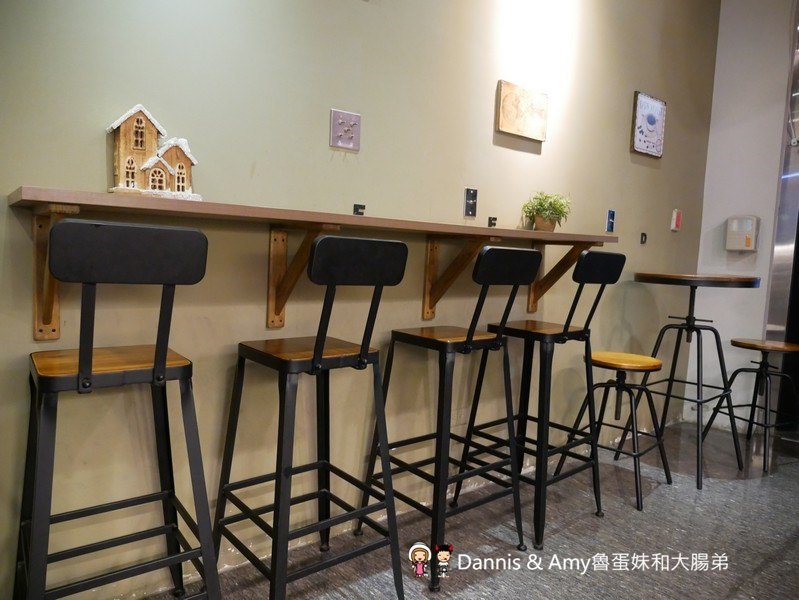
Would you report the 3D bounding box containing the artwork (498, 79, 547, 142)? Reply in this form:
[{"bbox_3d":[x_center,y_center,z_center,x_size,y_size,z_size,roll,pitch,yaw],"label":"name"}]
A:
[{"bbox_3d":[0.530,-0.811,2.395,0.305,0.205,0.029,-2,7,-38],"label":"artwork"}]

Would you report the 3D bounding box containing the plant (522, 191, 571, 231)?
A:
[{"bbox_3d":[0.615,-0.366,2.337,0.196,0.187,0.192,-2,7,-38],"label":"plant"}]

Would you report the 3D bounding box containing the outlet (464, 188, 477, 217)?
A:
[{"bbox_3d":[0.290,-0.397,2.268,0.071,0.115,0.010,-2,7,-38],"label":"outlet"}]

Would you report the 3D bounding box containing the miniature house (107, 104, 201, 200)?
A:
[{"bbox_3d":[-0.623,-0.363,1.416,0.213,0.241,0.109,-2,7,-38],"label":"miniature house"}]

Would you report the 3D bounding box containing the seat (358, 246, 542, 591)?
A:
[{"bbox_3d":[0.178,0.344,1.941,0.456,1.063,0.484,-2,7,-39],"label":"seat"}]

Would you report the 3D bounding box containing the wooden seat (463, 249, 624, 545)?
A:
[{"bbox_3d":[0.561,0.336,2.216,0.456,1.063,0.484,-2,7,-40],"label":"wooden seat"}]

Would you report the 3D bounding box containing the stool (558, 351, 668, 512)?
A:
[{"bbox_3d":[1.038,0.563,2.585,0.411,0.585,0.411,-2,7,-38],"label":"stool"}]

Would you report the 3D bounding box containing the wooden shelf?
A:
[{"bbox_3d":[-0.009,-0.080,1.847,2.091,0.347,0.355,-2,7,-38],"label":"wooden shelf"}]

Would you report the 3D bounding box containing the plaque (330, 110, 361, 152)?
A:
[{"bbox_3d":[-0.181,-0.569,1.865,0.117,0.123,0.019,-2,7,-38],"label":"plaque"}]

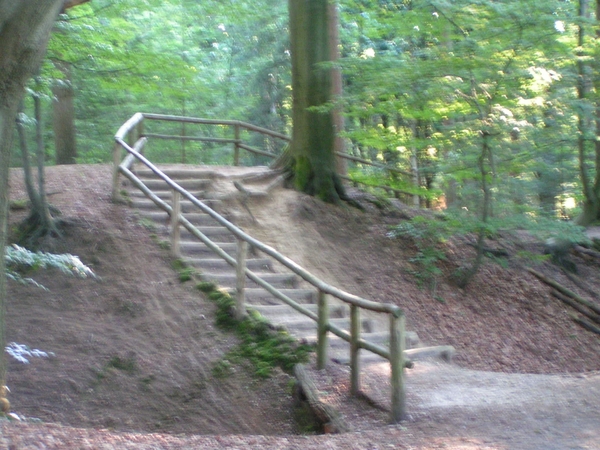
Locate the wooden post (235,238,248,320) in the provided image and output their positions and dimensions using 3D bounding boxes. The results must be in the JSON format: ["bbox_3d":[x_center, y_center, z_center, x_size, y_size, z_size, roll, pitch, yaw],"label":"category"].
[{"bbox_3d":[-0.786,0.732,19.100,0.125,1.102,0.125,0,-1,0],"label":"wooden post"}]

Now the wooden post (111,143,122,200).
[{"bbox_3d":[-2.995,-0.865,23.200,0.120,0.963,0.120,0,-1,0],"label":"wooden post"}]

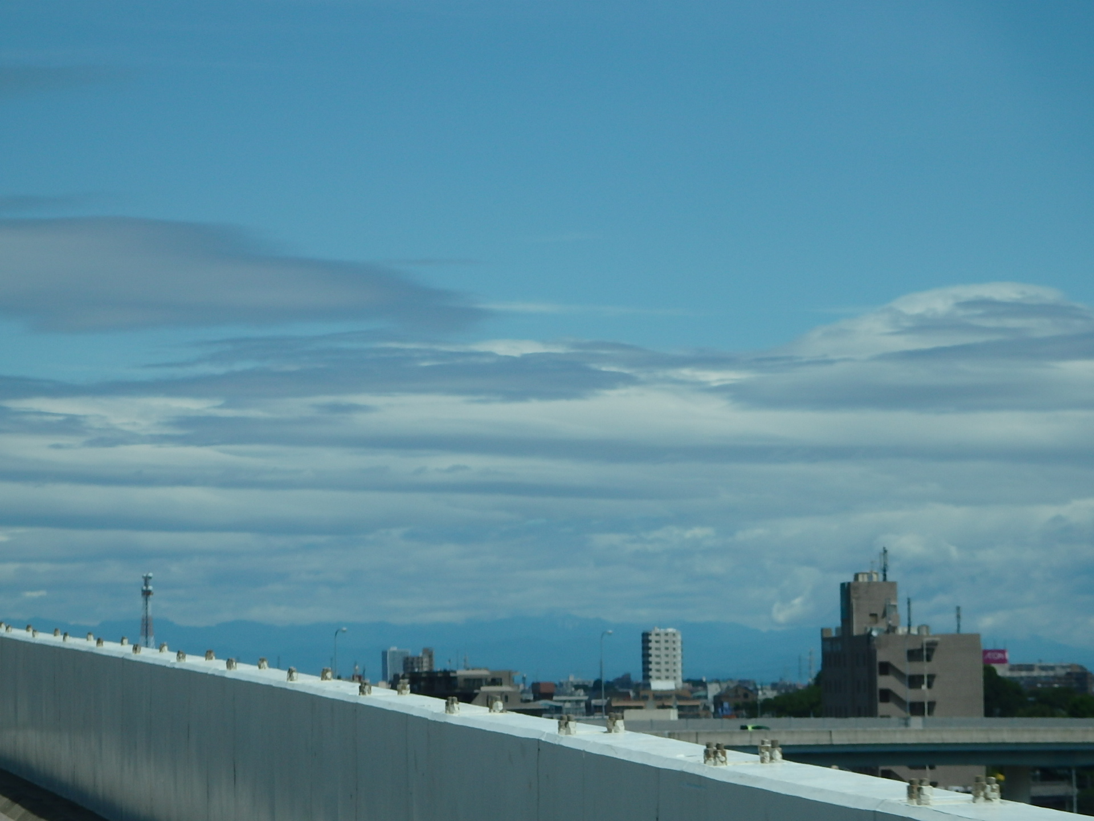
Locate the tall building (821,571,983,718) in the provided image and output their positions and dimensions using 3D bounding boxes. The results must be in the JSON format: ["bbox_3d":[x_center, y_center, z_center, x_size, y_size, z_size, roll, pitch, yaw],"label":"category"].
[{"bbox_3d":[40.811,31.616,560.000,13.700,26.000,13.200,0,-3,-24],"label":"tall building"}]

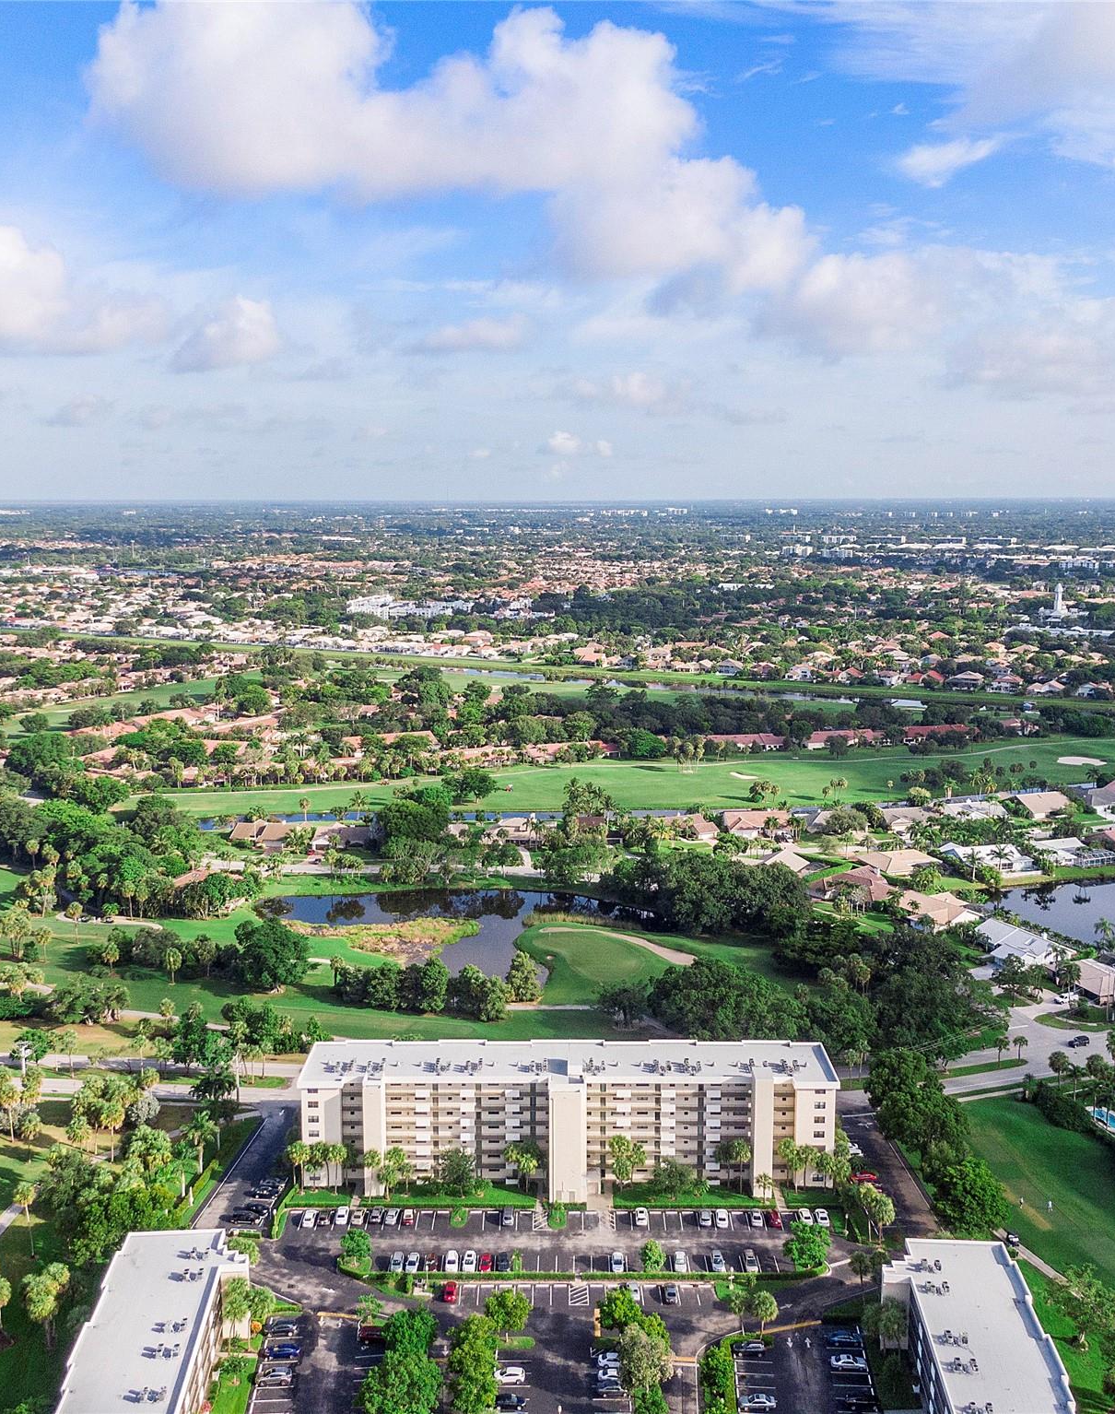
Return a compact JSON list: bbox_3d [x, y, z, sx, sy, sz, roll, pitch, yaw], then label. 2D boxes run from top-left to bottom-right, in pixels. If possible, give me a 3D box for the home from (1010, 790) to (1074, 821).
[{"bbox_3d":[183.850,37.143,497.083,20.000,6.000,18.000,-3,10,-17],"label":"home"}]

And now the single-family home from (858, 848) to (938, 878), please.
[{"bbox_3d":[110.700,49.970,419.780,23.000,4.800,22.000,-3,10,-17],"label":"single-family home"}]

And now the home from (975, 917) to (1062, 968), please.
[{"bbox_3d":[117.810,62.360,343.750,20.500,5.000,24.500,-5,10,-27],"label":"home"}]

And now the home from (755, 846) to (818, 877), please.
[{"bbox_3d":[70.270,50.390,416.460,17.000,5.200,19.000,6,11,33],"label":"home"}]

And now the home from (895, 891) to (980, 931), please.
[{"bbox_3d":[108.631,57.614,374.329,19.500,5.500,20.500,-7,11,-35],"label":"home"}]

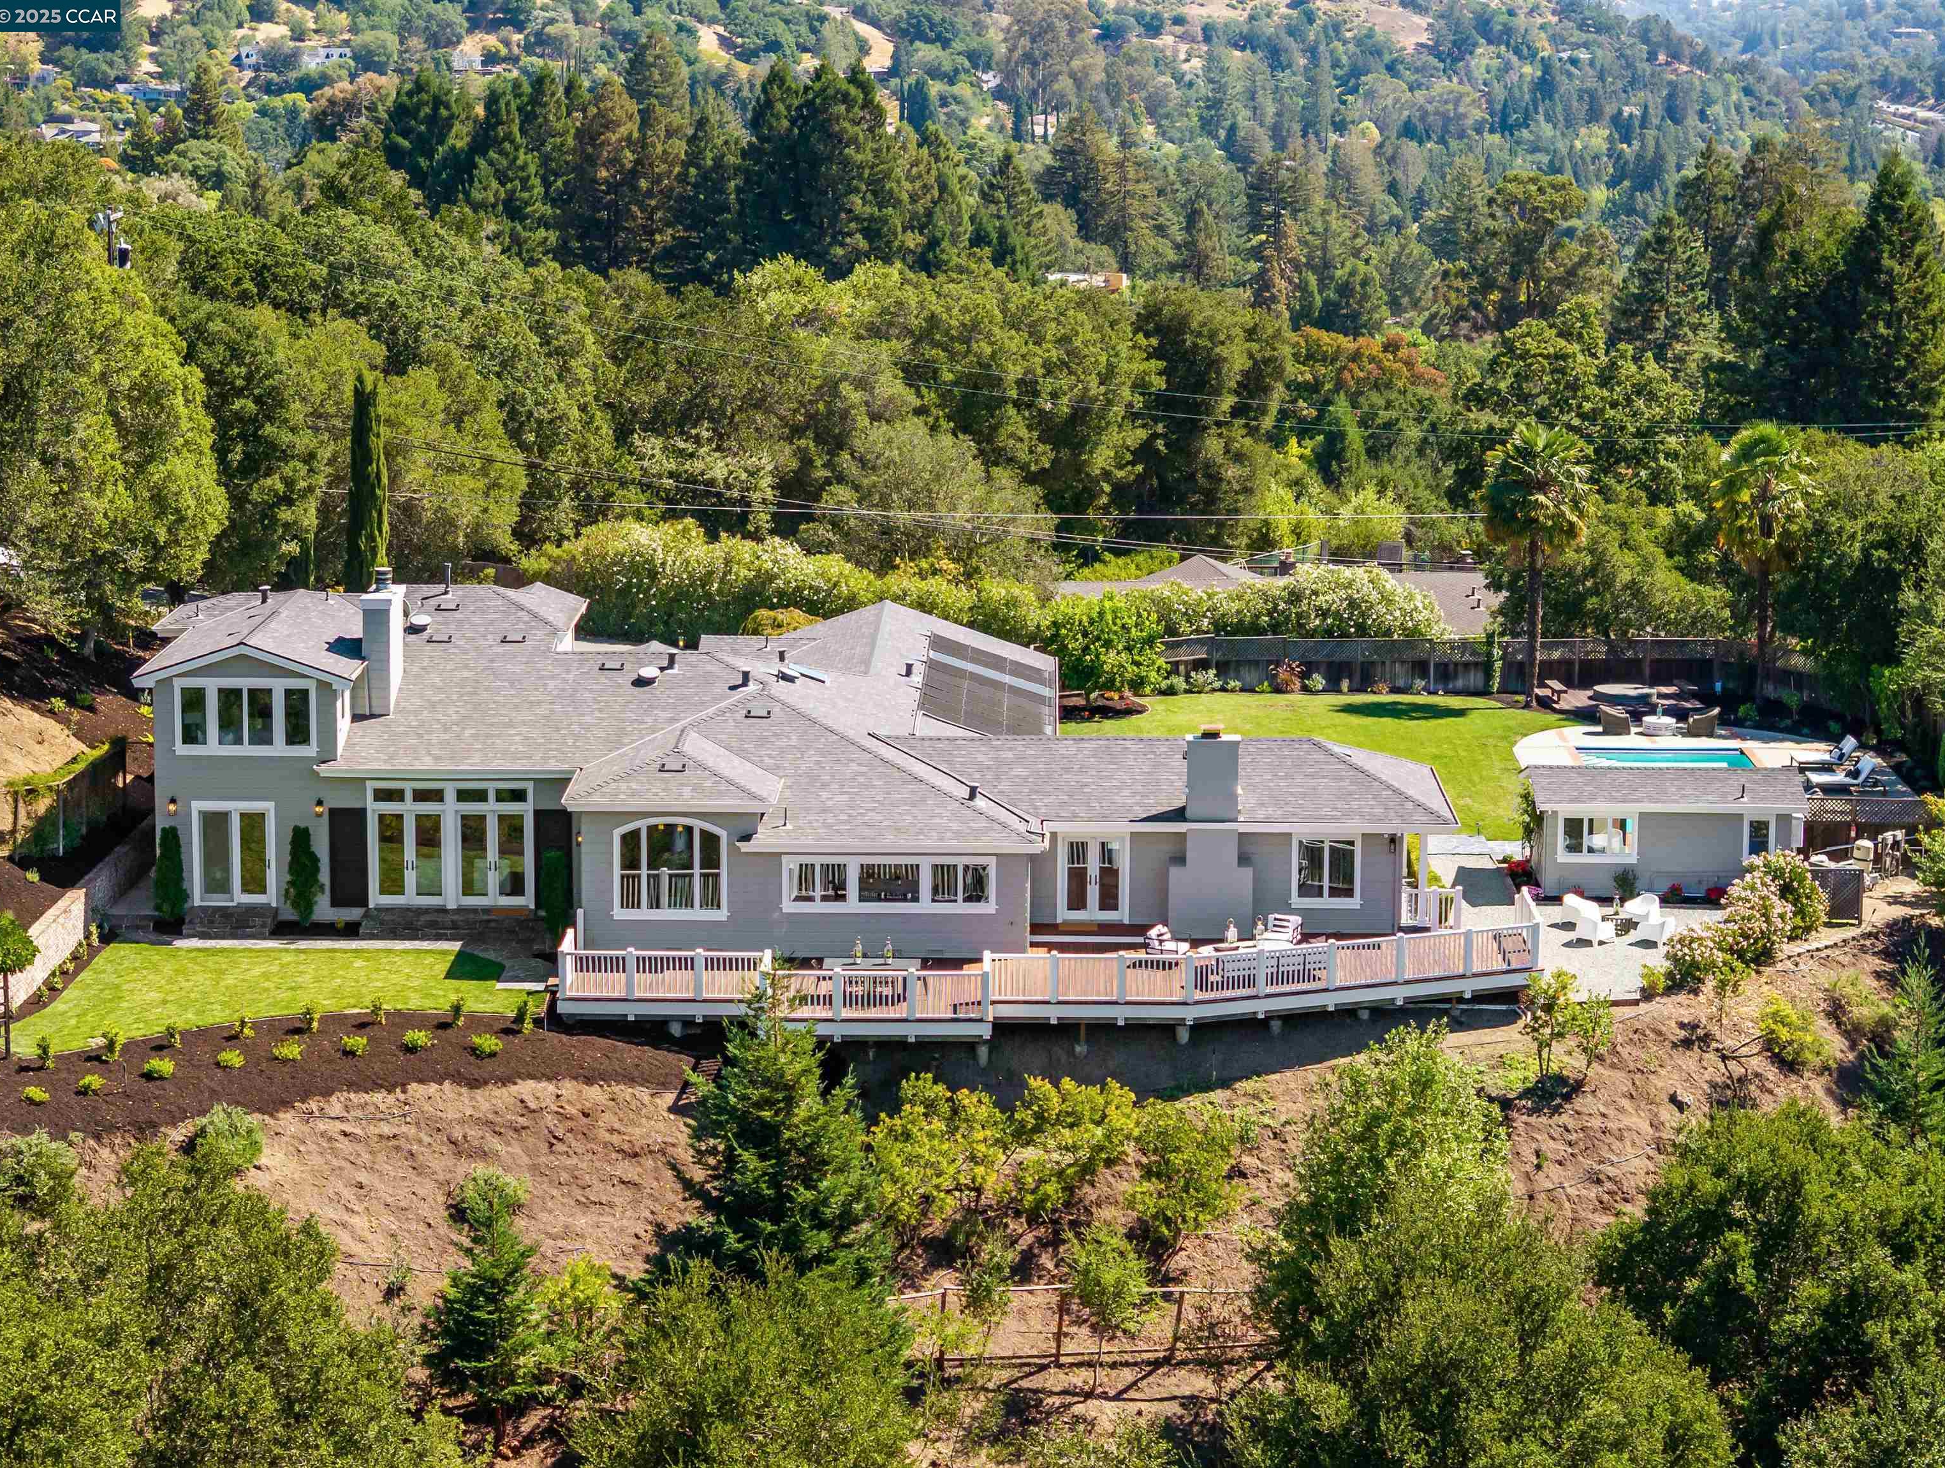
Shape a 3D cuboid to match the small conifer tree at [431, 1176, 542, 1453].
[{"bbox_3d":[-9.240,10.972,75.300,2.300,5.500,2.300,0,10,0],"label":"small conifer tree"}]

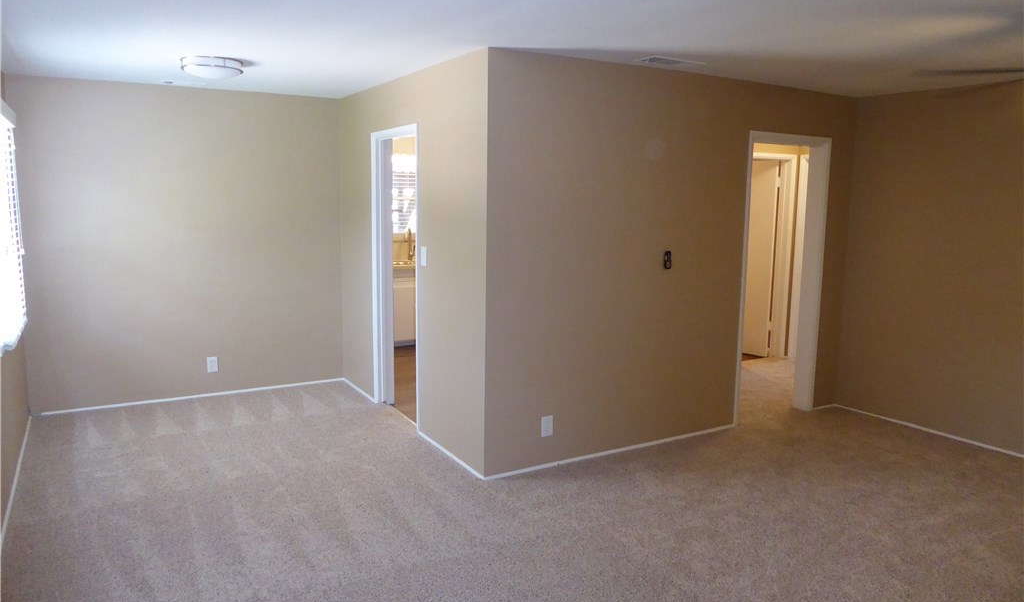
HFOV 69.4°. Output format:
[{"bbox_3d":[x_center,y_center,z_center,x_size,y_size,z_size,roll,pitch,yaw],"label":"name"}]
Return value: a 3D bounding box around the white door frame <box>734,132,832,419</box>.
[{"bbox_3d":[1.994,-0.161,5.561,0.890,2.115,0.150,-4,9,-31],"label":"white door frame"}]

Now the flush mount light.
[{"bbox_3d":[-1.822,-1.414,4.506,0.360,0.100,0.360,-4,9,-31],"label":"flush mount light"}]

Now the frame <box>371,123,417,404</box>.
[{"bbox_3d":[-0.805,-0.180,5.425,0.150,2.110,0.870,-4,9,-31],"label":"frame"}]

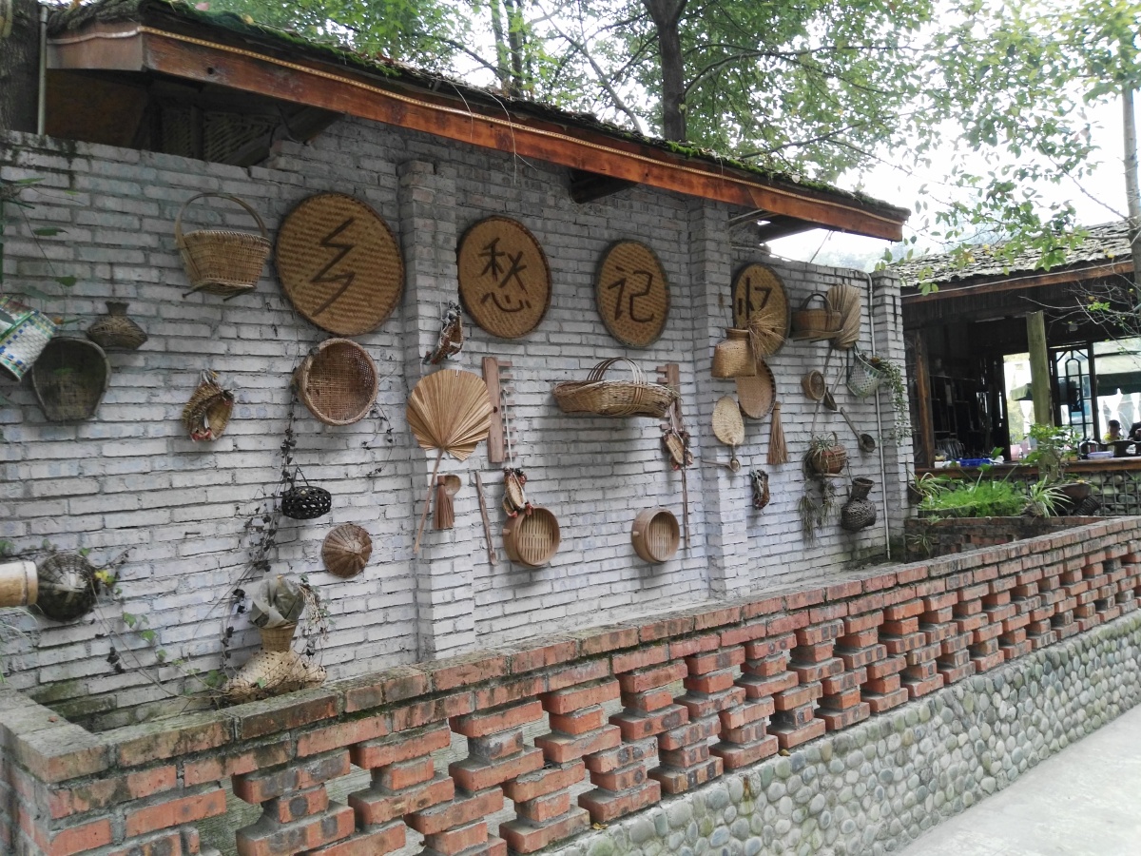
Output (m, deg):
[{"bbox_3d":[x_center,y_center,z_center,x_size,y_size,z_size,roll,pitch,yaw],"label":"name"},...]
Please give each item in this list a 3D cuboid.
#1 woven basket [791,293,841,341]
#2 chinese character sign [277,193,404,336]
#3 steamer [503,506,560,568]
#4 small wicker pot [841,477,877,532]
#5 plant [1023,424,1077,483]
[{"bbox_3d":[1.692,-0.796,6.332,0.340,0.290,0.240,-2,-2,-40],"label":"woven basket"},{"bbox_3d":[-1.048,-0.745,4.202,0.645,0.645,0.050,-2,-2,-41],"label":"chinese character sign"},{"bbox_3d":[-0.201,0.564,4.771,0.300,0.300,0.105,-1,-2,-43],"label":"steamer"},{"bbox_3d":[2.072,0.552,6.616,0.245,0.345,0.240,8,11,-2],"label":"small wicker pot"},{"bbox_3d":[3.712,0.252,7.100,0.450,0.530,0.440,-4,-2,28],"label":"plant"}]

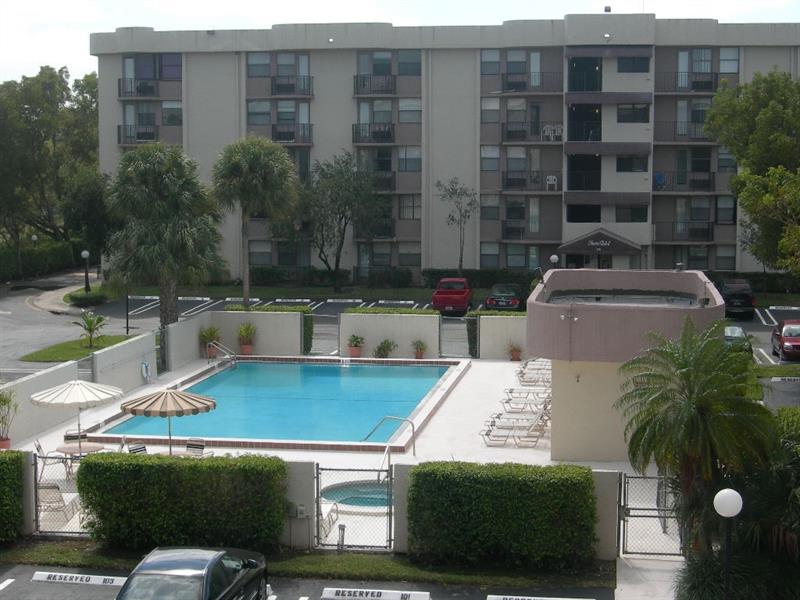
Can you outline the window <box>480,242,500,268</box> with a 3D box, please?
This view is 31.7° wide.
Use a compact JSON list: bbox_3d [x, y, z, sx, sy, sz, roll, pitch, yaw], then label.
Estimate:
[{"bbox_3d":[5.153,-2.580,80.243,1.129,1.475,0.150,1,6,9],"label":"window"}]

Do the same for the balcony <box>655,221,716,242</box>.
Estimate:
[{"bbox_3d":[15.552,-3.717,77.445,3.233,1.253,1.379,1,6,9],"label":"balcony"}]

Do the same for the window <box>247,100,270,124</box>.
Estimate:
[{"bbox_3d":[-8.063,-10.744,80.942,1.385,1.423,0.150,1,5,9],"label":"window"}]

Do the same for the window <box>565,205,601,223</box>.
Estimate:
[{"bbox_3d":[10.021,-4.681,76.715,1.849,0.950,0.197,1,6,9],"label":"window"}]

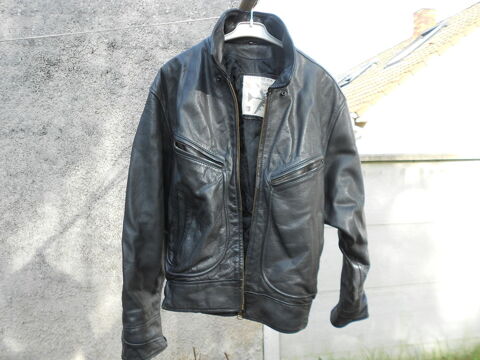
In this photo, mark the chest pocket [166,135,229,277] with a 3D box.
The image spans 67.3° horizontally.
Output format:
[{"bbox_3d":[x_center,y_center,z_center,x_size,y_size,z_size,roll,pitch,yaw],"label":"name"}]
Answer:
[{"bbox_3d":[-0.103,0.061,0.870,0.150,0.335,0.050,0,3,14],"label":"chest pocket"}]

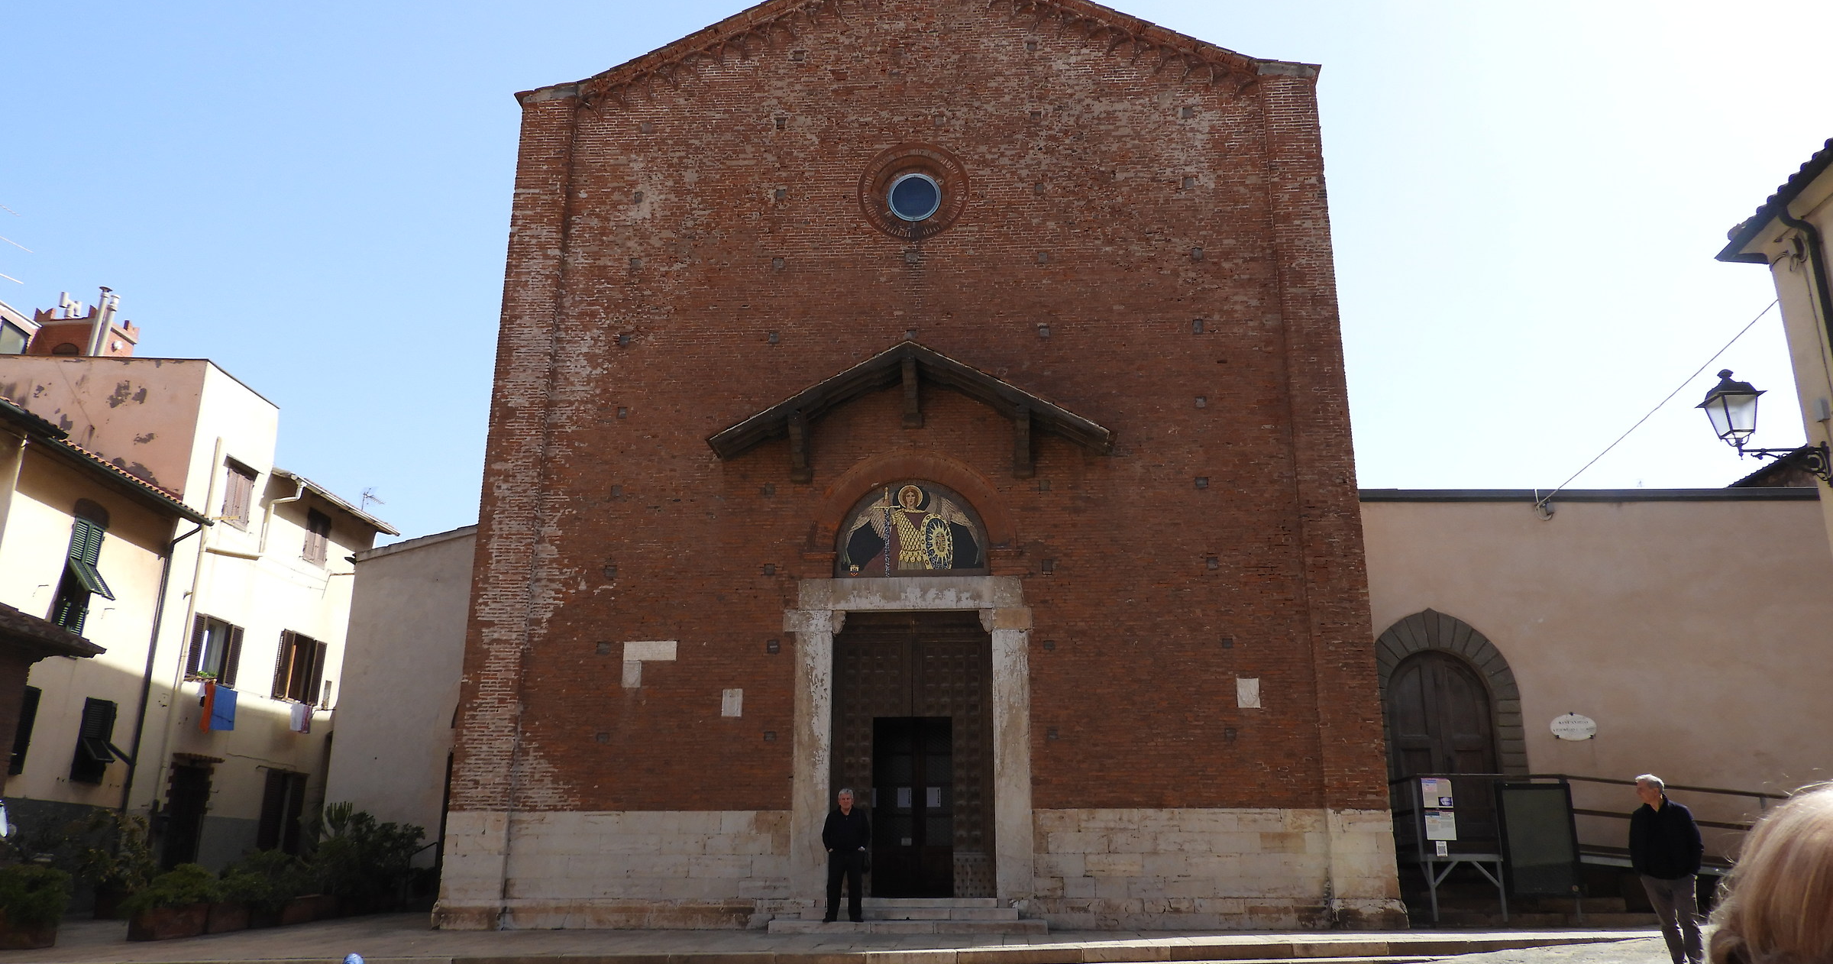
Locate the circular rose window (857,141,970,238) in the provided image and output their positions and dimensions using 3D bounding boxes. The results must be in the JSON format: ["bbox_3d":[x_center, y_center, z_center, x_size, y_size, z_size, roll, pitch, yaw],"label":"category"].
[{"bbox_3d":[-0.024,-4.903,21.472,1.840,1.808,0.300,-1,-17,3],"label":"circular rose window"}]

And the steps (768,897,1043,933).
[{"bbox_3d":[-0.080,5.813,17.049,3.625,0.420,1.200,-1,-17,4],"label":"steps"}]

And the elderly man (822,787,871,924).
[{"bbox_3d":[-0.972,5.160,17.611,0.620,1.780,0.360,1,-17,-2],"label":"elderly man"}]

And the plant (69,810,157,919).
[{"bbox_3d":[-12.260,5.807,19.336,1.050,1.606,1.050,2,-17,-6],"label":"plant"}]

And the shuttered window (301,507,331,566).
[{"bbox_3d":[-12.561,1.198,26.698,0.120,1.121,0.930,0,-17,1],"label":"shuttered window"}]

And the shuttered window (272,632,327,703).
[{"bbox_3d":[-12.537,3.836,25.978,0.180,1.345,1.869,0,-17,1],"label":"shuttered window"}]

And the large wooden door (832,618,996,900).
[{"bbox_3d":[-0.064,4.005,19.010,2.470,4.215,0.200,-1,-17,3],"label":"large wooden door"}]

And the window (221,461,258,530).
[{"bbox_3d":[-12.598,0.266,23.694,0.150,1.162,0.960,0,-17,1],"label":"window"}]

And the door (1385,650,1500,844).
[{"bbox_3d":[8.921,4.510,21.417,1.750,3.365,0.200,0,-17,0],"label":"door"}]

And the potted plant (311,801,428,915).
[{"bbox_3d":[-9.505,6.496,21.960,1.600,1.827,1.400,-1,-17,3],"label":"potted plant"}]

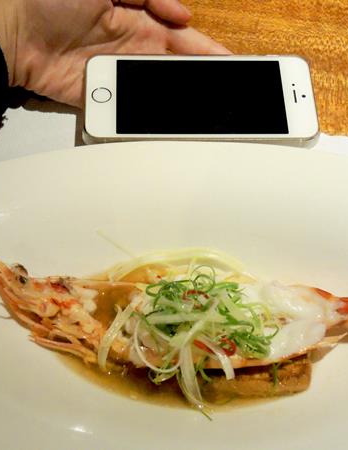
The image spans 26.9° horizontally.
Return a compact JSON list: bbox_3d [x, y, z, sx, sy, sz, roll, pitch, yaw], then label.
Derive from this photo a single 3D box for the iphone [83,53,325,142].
[{"bbox_3d":[0.014,-0.068,0.395,0.124,0.008,0.059,0,59,-3],"label":"iphone"}]

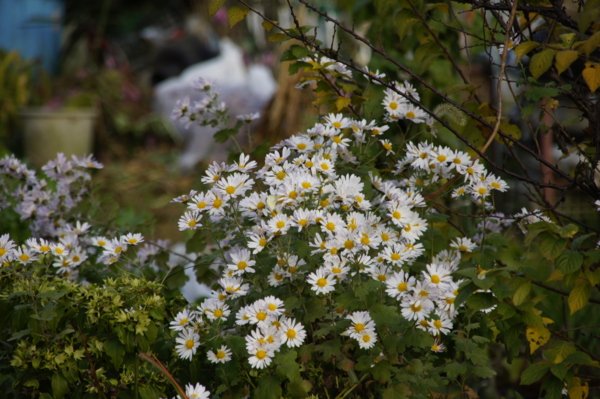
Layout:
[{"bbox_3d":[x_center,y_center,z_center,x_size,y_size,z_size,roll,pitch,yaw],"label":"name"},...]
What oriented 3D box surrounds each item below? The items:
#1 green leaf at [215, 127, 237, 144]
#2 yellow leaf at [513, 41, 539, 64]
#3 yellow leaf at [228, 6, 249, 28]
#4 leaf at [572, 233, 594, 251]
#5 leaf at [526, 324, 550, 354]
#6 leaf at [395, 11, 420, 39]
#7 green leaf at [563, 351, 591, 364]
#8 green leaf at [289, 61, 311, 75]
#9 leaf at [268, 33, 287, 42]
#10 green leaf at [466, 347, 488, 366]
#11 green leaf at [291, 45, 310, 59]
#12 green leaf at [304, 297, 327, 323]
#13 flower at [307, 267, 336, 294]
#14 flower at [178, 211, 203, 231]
[{"bbox_3d":[-0.104,-0.091,7.100,0.034,0.026,0.022,0,7,0],"label":"green leaf"},{"bbox_3d":[0.346,-0.225,7.600,0.026,0.043,0.020,45,0,6],"label":"yellow leaf"},{"bbox_3d":[-0.094,-0.277,7.600,0.030,0.034,0.014,1,6,6],"label":"yellow leaf"},{"bbox_3d":[0.431,0.064,7.600,0.034,0.027,0.020,3,6,26],"label":"leaf"},{"bbox_3d":[0.363,0.213,7.600,0.035,0.044,0.018,15,0,2],"label":"leaf"},{"bbox_3d":[0.175,-0.286,8.200,0.039,0.049,0.020,1,6,12],"label":"leaf"},{"bbox_3d":[0.422,0.240,7.600,0.046,0.021,0.025,-1,6,-7],"label":"green leaf"},{"bbox_3d":[0.001,-0.201,7.600,0.036,0.021,0.020,0,3,0],"label":"green leaf"},{"bbox_3d":[-0.034,-0.246,7.600,0.027,0.015,0.016,0,3,0],"label":"leaf"},{"bbox_3d":[0.268,0.237,7.550,0.033,0.030,0.017,-1,6,-9],"label":"green leaf"},{"bbox_3d":[0.001,-0.225,7.600,0.030,0.021,0.018,0,3,0],"label":"green leaf"},{"bbox_3d":[0.021,0.151,6.850,0.030,0.036,0.015,0,7,0],"label":"green leaf"},{"bbox_3d":[0.029,0.109,6.750,0.041,0.038,0.014,0,-18,-3],"label":"flower"},{"bbox_3d":[-0.168,0.032,7.650,0.039,0.036,0.015,2,-26,20],"label":"flower"}]

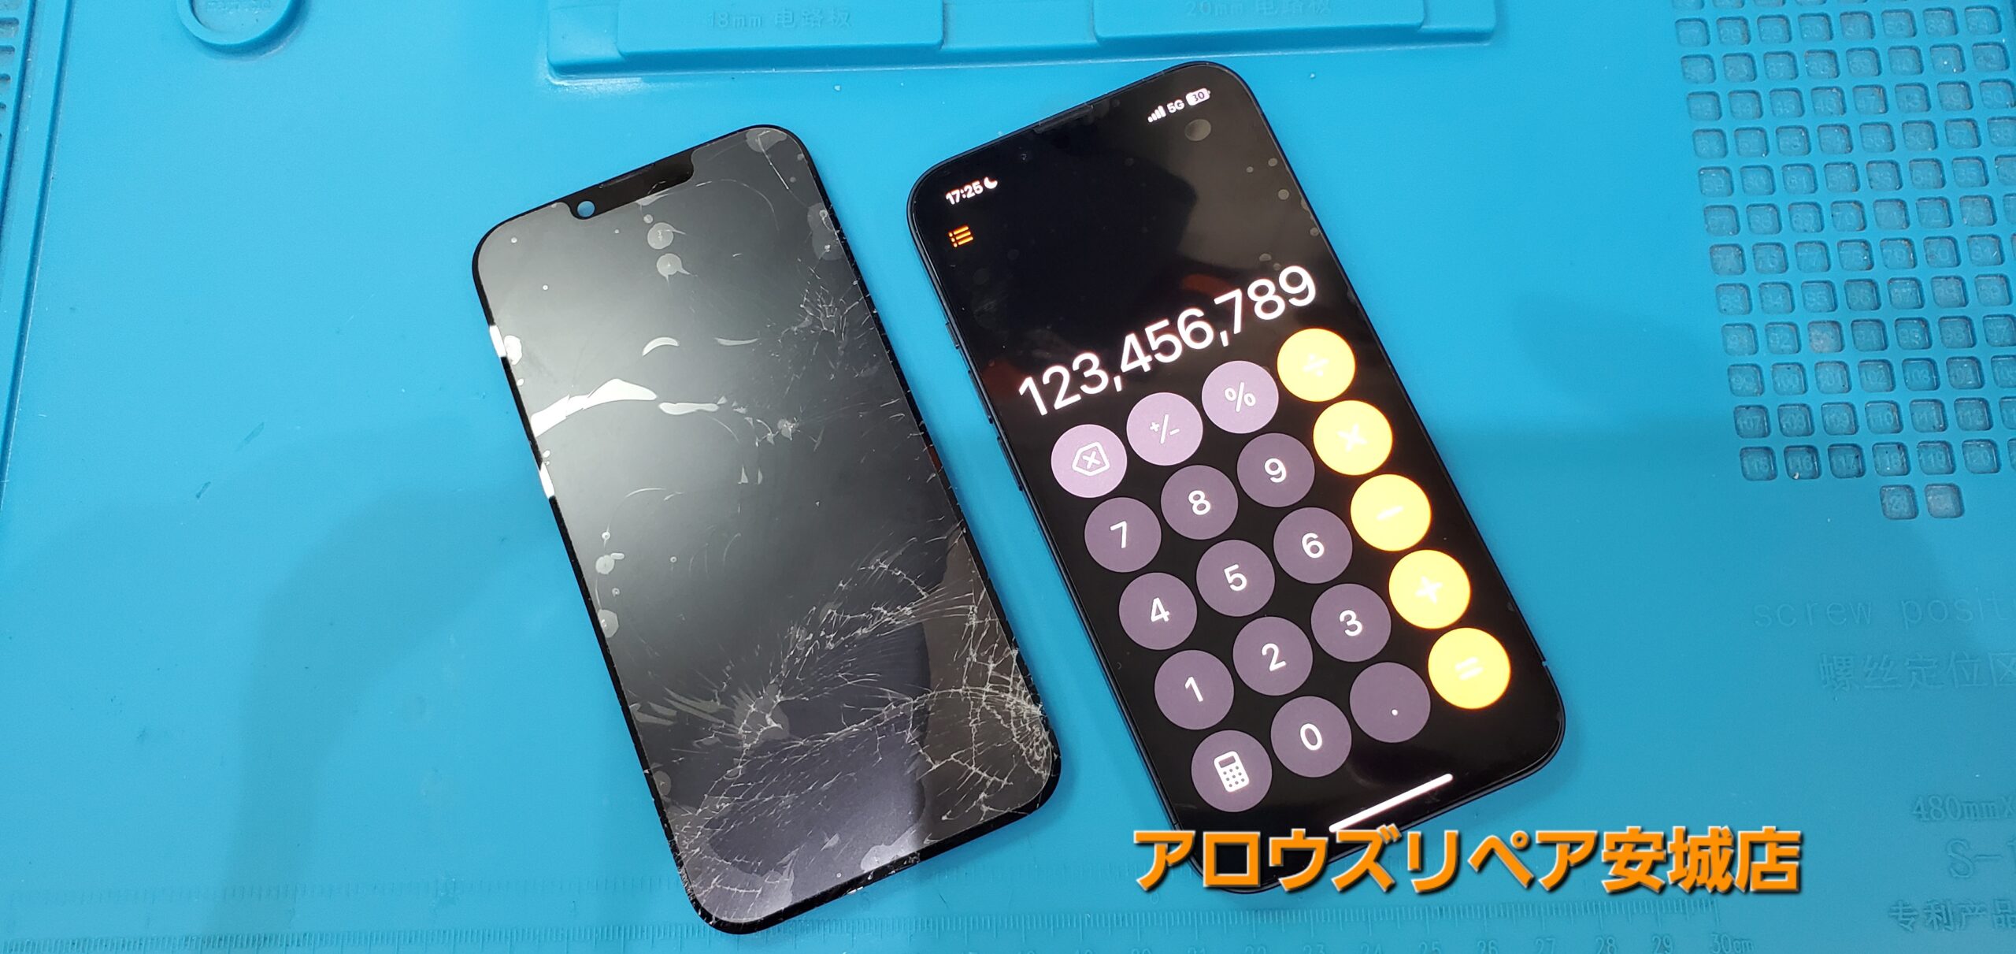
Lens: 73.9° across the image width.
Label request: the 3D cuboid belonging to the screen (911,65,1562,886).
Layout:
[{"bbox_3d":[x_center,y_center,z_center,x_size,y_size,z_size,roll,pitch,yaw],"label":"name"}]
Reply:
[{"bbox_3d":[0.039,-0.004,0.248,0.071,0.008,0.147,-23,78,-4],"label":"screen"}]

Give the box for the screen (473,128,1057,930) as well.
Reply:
[{"bbox_3d":[-0.048,0.005,0.252,0.070,0.004,0.145,-23,77,-4],"label":"screen"}]

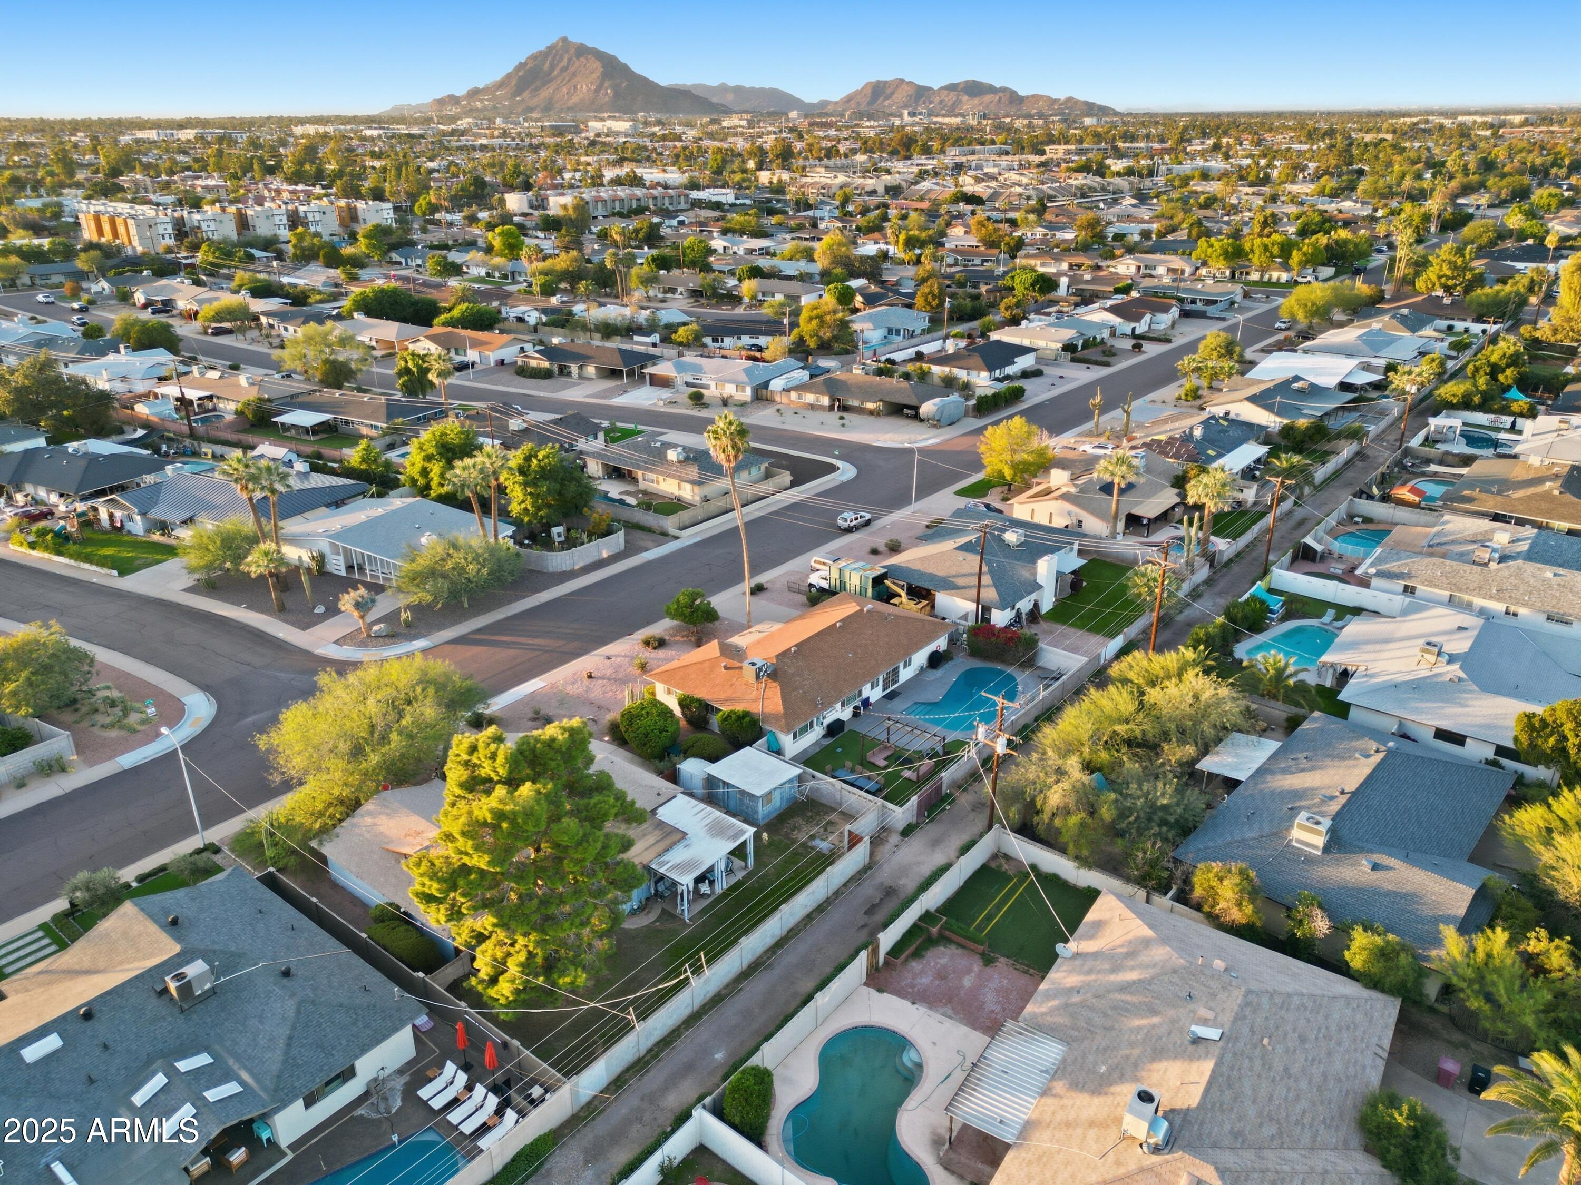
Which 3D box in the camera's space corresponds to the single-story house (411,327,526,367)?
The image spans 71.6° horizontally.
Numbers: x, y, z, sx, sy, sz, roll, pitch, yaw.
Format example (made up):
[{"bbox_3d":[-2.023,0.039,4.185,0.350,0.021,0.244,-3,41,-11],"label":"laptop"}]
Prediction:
[{"bbox_3d":[-60.336,-46.084,203.482,21.732,4.400,13.237,13,27,28],"label":"single-story house"}]

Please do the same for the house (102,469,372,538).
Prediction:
[{"bbox_3d":[-56.964,-9.364,112.388,21.000,4.500,16.700,13,27,27],"label":"house"}]

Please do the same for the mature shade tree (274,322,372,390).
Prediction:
[{"bbox_3d":[-71.700,-36.678,168.561,14.000,9.600,14.000,0,24,0],"label":"mature shade tree"}]

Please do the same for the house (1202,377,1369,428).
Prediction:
[{"bbox_3d":[70.814,-27.689,159.359,17.164,4.400,23.336,17,29,35],"label":"house"}]

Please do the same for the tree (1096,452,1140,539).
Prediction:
[{"bbox_3d":[33.860,-9.946,112.711,4.600,9.300,4.600,17,29,35],"label":"tree"}]

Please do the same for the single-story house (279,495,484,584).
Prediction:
[{"bbox_3d":[-39.029,-5.221,107.902,19.954,4.100,12.568,11,26,23],"label":"single-story house"}]

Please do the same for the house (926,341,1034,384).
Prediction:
[{"bbox_3d":[32.396,-39.104,184.319,12.517,4.000,20.624,16,28,32],"label":"house"}]

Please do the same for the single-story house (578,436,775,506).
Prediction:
[{"bbox_3d":[-13.567,-15.646,131.335,19.637,4.100,12.717,18,29,35],"label":"single-story house"}]

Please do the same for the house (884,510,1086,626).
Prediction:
[{"bbox_3d":[18.175,-3.080,103.312,15.200,4.400,19.600,17,29,34],"label":"house"}]

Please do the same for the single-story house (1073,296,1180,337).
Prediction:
[{"bbox_3d":[69.976,-57.448,225.387,13.800,4.200,24.365,18,30,36],"label":"single-story house"}]

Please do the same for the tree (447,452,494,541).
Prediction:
[{"bbox_3d":[-30.416,-7.686,105.712,4.333,11.620,4.333,-7,25,-15],"label":"tree"}]

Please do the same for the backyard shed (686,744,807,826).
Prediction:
[{"bbox_3d":[-2.398,12.491,70.722,4.700,2.350,3.900,18,30,36],"label":"backyard shed"}]

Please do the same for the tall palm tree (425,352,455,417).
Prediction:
[{"bbox_3d":[-45.855,-26.941,145.532,4.100,10.000,4.100,0,24,0],"label":"tall palm tree"}]

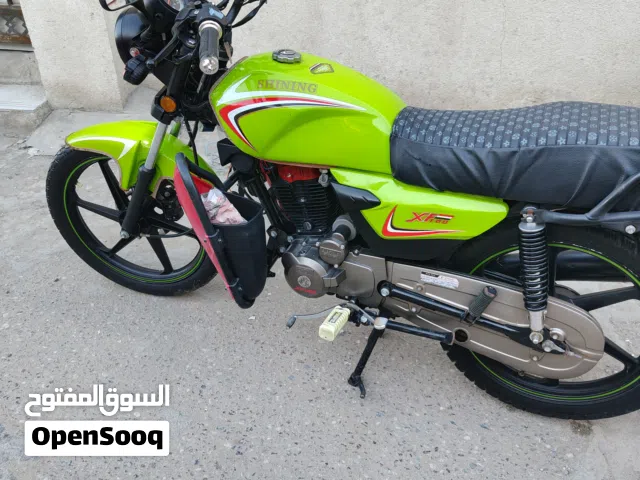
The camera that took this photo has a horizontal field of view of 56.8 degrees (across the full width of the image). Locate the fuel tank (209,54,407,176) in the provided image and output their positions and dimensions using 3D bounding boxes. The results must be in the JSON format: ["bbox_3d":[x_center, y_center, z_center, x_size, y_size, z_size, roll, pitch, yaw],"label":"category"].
[{"bbox_3d":[-0.011,-0.331,1.469,0.500,0.245,0.280,13,35,19],"label":"fuel tank"}]

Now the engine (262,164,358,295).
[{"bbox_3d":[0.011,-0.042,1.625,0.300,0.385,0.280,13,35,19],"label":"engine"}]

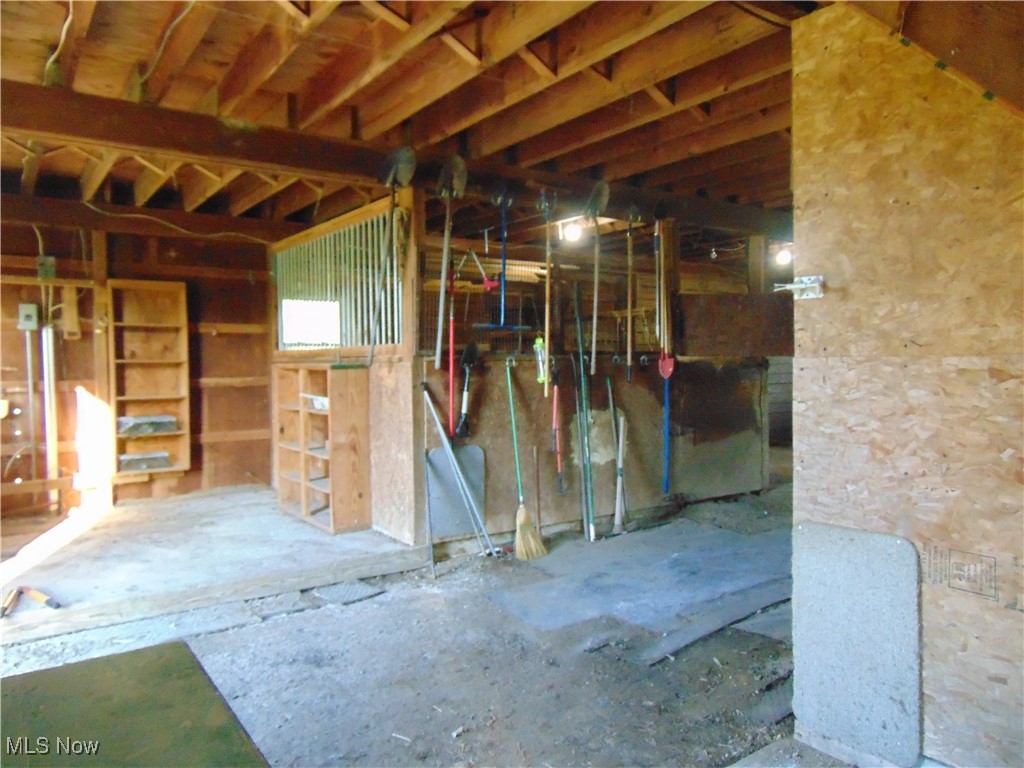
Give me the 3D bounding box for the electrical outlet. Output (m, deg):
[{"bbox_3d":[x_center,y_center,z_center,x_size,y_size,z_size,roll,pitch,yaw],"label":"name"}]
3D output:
[{"bbox_3d":[-3.812,-0.522,5.832,0.116,0.201,0.080,-2,2,-35],"label":"electrical outlet"}]

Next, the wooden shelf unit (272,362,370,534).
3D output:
[{"bbox_3d":[-1.486,0.443,5.687,0.290,1.178,1.250,-2,2,-35],"label":"wooden shelf unit"}]

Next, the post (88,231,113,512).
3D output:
[{"bbox_3d":[-3.437,-0.114,6.206,0.100,2.304,0.100,-2,2,-35],"label":"post"}]

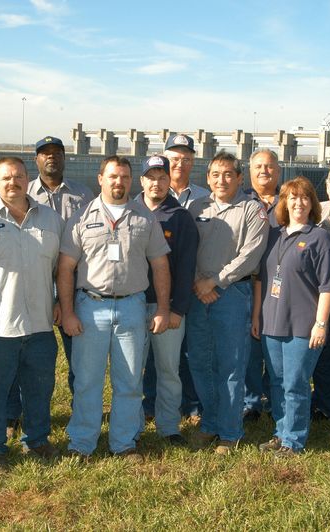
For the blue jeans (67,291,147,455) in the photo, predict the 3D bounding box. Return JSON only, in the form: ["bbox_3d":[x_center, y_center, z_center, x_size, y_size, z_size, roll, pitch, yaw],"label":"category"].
[{"bbox_3d":[-0.338,0.636,4.695,0.450,0.990,0.340,1,8,-6],"label":"blue jeans"}]

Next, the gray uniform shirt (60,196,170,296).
[{"bbox_3d":[-0.286,-0.115,4.600,0.620,0.600,0.330,1,8,-3],"label":"gray uniform shirt"}]

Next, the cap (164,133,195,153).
[{"bbox_3d":[0.091,-0.776,5.020,0.190,0.130,0.270,2,8,0],"label":"cap"}]

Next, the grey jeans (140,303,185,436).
[{"bbox_3d":[-0.009,0.606,4.996,0.390,0.950,0.300,3,8,6],"label":"grey jeans"}]

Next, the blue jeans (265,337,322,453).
[{"bbox_3d":[0.771,0.672,4.910,0.350,0.950,0.320,7,9,30],"label":"blue jeans"}]

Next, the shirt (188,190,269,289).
[{"bbox_3d":[0.351,-0.162,4.760,0.510,0.590,0.360,5,8,20],"label":"shirt"}]

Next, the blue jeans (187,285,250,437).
[{"bbox_3d":[0.329,0.594,4.917,0.410,0.997,0.320,6,9,26],"label":"blue jeans"}]

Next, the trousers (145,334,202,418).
[{"bbox_3d":[0.057,0.504,5.366,0.390,1.020,0.300,2,8,3],"label":"trousers"}]

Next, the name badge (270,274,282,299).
[{"bbox_3d":[0.650,0.121,4.701,0.065,0.125,0.012,7,9,30],"label":"name badge"}]

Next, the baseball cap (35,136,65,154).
[{"bbox_3d":[-0.696,-0.732,4.856,0.185,0.125,0.260,1,8,-4],"label":"baseball cap"}]

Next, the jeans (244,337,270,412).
[{"bbox_3d":[0.709,0.520,5.472,0.380,0.980,0.300,3,8,9],"label":"jeans"}]

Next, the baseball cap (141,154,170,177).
[{"bbox_3d":[-0.057,-0.607,4.832,0.180,0.130,0.260,1,8,-2],"label":"baseball cap"}]

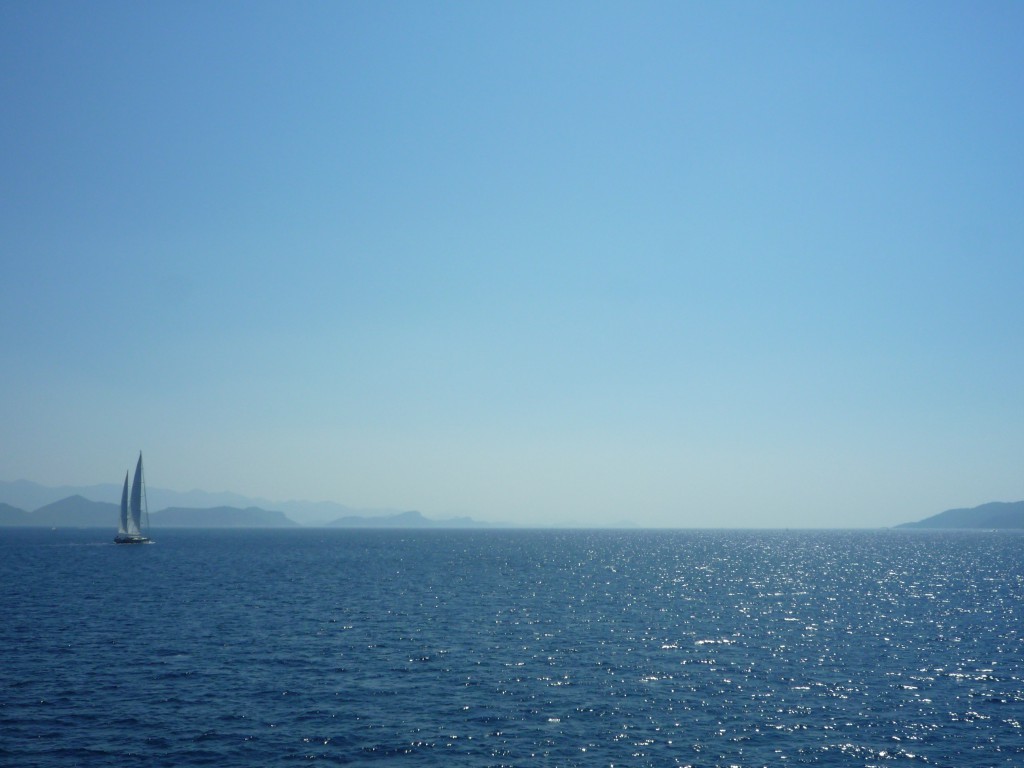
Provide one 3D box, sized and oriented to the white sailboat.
[{"bbox_3d":[-137.010,41.337,422.646,6.400,34.000,29.000,-1,-7,8],"label":"white sailboat"}]

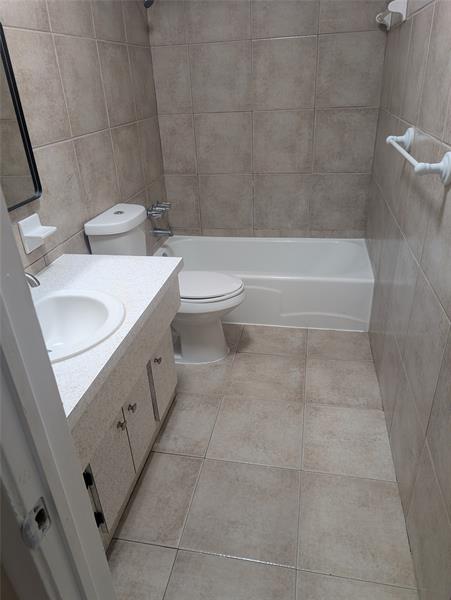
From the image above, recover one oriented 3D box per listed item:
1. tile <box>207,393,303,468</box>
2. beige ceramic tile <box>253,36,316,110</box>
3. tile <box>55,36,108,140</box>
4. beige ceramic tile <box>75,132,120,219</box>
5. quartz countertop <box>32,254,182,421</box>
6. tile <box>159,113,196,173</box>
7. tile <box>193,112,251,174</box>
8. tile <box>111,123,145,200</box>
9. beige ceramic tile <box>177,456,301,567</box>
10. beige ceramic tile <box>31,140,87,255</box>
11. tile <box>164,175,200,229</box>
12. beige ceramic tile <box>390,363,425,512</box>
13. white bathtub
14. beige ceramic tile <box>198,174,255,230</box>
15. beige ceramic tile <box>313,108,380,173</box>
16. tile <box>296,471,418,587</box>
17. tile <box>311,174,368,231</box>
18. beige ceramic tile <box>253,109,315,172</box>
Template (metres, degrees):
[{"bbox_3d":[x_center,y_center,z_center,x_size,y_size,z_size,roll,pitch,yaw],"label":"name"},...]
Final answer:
[{"bbox_3d":[0.153,0.606,1.935,0.409,0.014,0.405,3,29,11],"label":"tile"},{"bbox_3d":[0.377,-1.442,2.673,0.413,0.408,0.010,3,28,11],"label":"beige ceramic tile"},{"bbox_3d":[-0.683,-1.029,2.009,0.014,0.405,0.399,3,29,11],"label":"tile"},{"bbox_3d":[-0.653,-0.654,2.180,0.010,0.413,0.398,3,29,11],"label":"beige ceramic tile"},{"bbox_3d":[-0.566,0.077,1.396,0.564,0.039,1.086,3,29,11],"label":"quartz countertop"},{"bbox_3d":[-0.337,-1.116,3.007,0.263,0.413,0.010,3,28,11],"label":"tile"},{"bbox_3d":[-0.007,-1.100,2.943,0.409,0.413,0.010,3,28,11],"label":"tile"},{"bbox_3d":[-0.588,-0.854,2.540,0.014,0.405,0.399,3,29,11],"label":"tile"},{"bbox_3d":[0.077,0.798,1.601,0.418,0.010,0.398,3,29,11],"label":"beige ceramic tile"},{"bbox_3d":[-0.731,-0.464,1.831,0.010,0.413,0.412,3,29,11],"label":"beige ceramic tile"},{"bbox_3d":[-0.316,-0.741,3.177,0.261,0.405,0.010,3,29,11],"label":"tile"},{"bbox_3d":[0.681,0.527,1.569,0.014,0.419,0.394,3,29,11],"label":"beige ceramic tile"},{"bbox_3d":[0.236,-0.141,3.003,1.485,0.386,0.689,3,28,11],"label":"white bathtub"},{"bbox_3d":[0.012,-0.735,3.136,0.409,0.412,0.010,3,28,11],"label":"beige ceramic tile"},{"bbox_3d":[0.794,-1.059,2.788,0.400,0.413,0.010,3,28,11],"label":"beige ceramic tile"},{"bbox_3d":[0.464,0.817,1.525,0.371,0.010,0.398,3,29,11],"label":"tile"},{"bbox_3d":[0.806,-0.686,2.958,0.394,0.405,0.010,3,29,11],"label":"tile"},{"bbox_3d":[0.396,-1.079,2.868,0.409,0.405,0.014,3,29,11],"label":"beige ceramic tile"}]

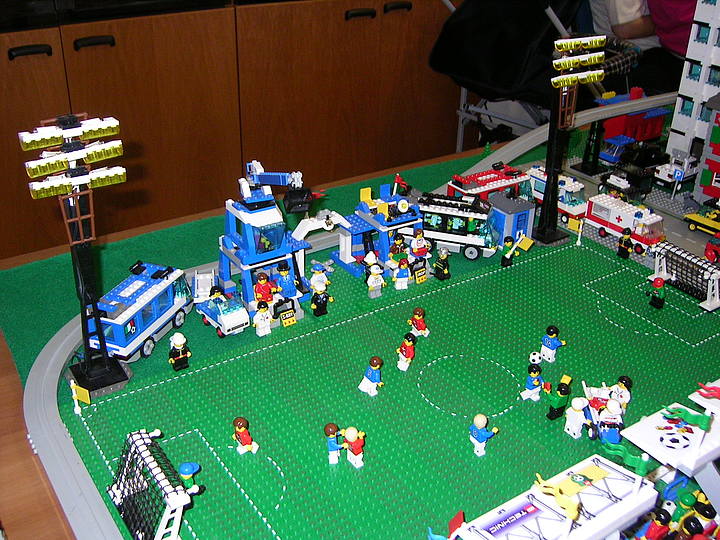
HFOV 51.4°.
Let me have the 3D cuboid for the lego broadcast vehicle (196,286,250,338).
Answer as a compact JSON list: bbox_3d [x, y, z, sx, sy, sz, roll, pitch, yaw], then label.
[{"bbox_3d":[-0.161,0.046,0.873,0.035,0.042,0.064,-22,36,-36],"label":"lego broadcast vehicle"}]

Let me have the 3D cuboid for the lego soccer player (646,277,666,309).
[{"bbox_3d":[0.370,0.027,0.929,0.017,0.039,0.025,-20,35,-33],"label":"lego soccer player"}]

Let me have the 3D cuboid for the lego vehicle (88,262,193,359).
[{"bbox_3d":[-0.243,0.046,0.838,0.048,0.071,0.127,12,30,18],"label":"lego vehicle"}]

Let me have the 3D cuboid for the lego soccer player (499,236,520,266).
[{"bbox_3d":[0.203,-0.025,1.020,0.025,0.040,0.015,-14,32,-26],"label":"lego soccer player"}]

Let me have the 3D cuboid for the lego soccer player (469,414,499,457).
[{"bbox_3d":[0.115,0.149,0.690,0.023,0.041,0.025,-17,32,-29],"label":"lego soccer player"}]

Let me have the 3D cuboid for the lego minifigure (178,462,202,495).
[{"bbox_3d":[-0.143,0.178,0.627,0.017,0.043,0.023,-12,31,-23],"label":"lego minifigure"}]

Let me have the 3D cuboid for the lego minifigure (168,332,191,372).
[{"bbox_3d":[-0.194,0.087,0.803,0.025,0.041,0.015,-19,34,-32],"label":"lego minifigure"}]

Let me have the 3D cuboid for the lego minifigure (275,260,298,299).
[{"bbox_3d":[-0.089,0.011,0.910,0.024,0.047,0.014,-22,36,-36],"label":"lego minifigure"}]

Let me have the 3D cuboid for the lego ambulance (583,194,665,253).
[{"bbox_3d":[0.387,-0.068,1.095,0.035,0.054,0.118,-19,34,-32],"label":"lego ambulance"}]

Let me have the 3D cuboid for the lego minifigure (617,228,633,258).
[{"bbox_3d":[0.372,-0.039,1.046,0.015,0.041,0.025,-17,32,-29],"label":"lego minifigure"}]

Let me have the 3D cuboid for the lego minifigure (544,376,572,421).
[{"bbox_3d":[0.191,0.122,0.739,0.026,0.044,0.023,-17,32,-29],"label":"lego minifigure"}]

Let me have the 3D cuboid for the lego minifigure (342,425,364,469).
[{"bbox_3d":[-0.002,0.157,0.674,0.018,0.041,0.025,-17,32,-29],"label":"lego minifigure"}]

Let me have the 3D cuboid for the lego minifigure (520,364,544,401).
[{"bbox_3d":[0.178,0.114,0.758,0.025,0.041,0.022,-17,32,-29],"label":"lego minifigure"}]

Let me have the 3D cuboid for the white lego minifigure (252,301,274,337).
[{"bbox_3d":[-0.112,0.056,0.862,0.025,0.041,0.015,-17,32,-29],"label":"white lego minifigure"}]

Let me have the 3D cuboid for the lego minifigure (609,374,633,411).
[{"bbox_3d":[0.258,0.124,0.740,0.016,0.041,0.025,-17,32,-29],"label":"lego minifigure"}]

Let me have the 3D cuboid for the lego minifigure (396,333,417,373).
[{"bbox_3d":[0.050,0.087,0.807,0.017,0.040,0.024,-19,34,-32],"label":"lego minifigure"}]

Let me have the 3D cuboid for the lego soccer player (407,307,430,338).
[{"bbox_3d":[0.070,0.059,0.862,0.021,0.037,0.024,-16,33,-28],"label":"lego soccer player"}]

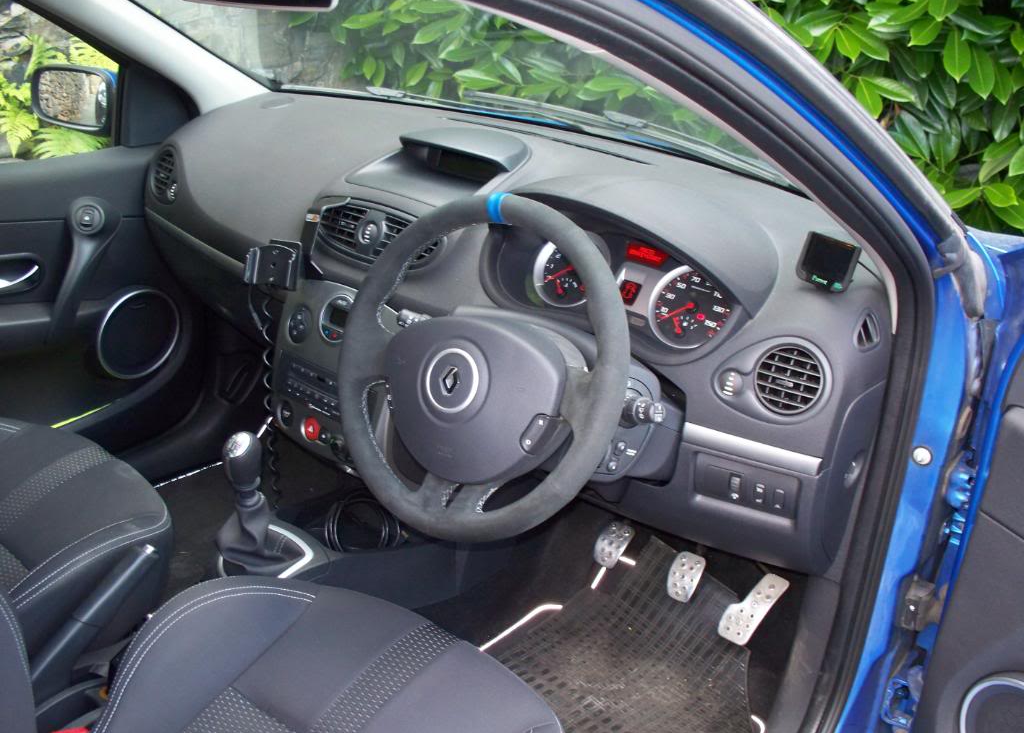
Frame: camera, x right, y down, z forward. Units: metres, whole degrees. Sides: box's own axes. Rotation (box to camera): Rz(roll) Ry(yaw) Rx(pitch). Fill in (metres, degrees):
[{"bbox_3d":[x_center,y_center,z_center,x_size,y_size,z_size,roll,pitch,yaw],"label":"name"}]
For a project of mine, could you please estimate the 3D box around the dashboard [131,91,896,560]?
[{"bbox_3d":[-0.067,-0.179,1.625,1.400,0.440,0.640,21,30,33],"label":"dashboard"}]

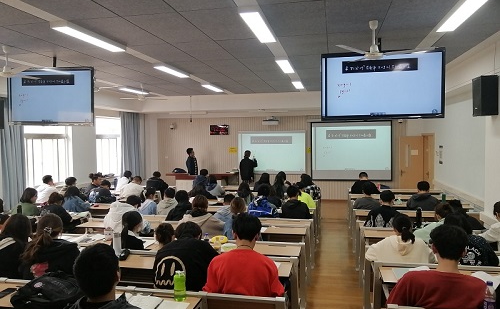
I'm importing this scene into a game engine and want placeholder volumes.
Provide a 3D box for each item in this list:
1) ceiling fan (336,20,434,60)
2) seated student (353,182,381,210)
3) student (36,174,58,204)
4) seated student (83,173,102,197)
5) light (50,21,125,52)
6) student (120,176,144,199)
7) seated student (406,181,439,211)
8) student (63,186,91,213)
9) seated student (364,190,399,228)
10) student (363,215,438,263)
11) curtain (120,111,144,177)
[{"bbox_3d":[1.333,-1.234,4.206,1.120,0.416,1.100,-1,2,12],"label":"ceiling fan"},{"bbox_3d":[2.203,1.124,7.417,0.540,1.256,0.740,0,3,12],"label":"seated student"},{"bbox_3d":[-4.404,1.145,8.824,0.540,1.307,0.740,0,3,17],"label":"student"},{"bbox_3d":[-3.736,1.115,9.632,0.500,1.275,0.740,1,3,32],"label":"seated student"},{"bbox_3d":[-1.939,-1.433,4.826,0.190,0.080,1.200,0,2,12],"label":"light"},{"bbox_3d":[-2.740,1.118,9.213,0.500,1.200,0.700,0,2,17],"label":"student"},{"bbox_3d":[3.096,1.128,6.958,0.510,1.270,0.680,0,2,12],"label":"seated student"},{"bbox_3d":[-3.368,1.234,7.659,0.520,1.251,0.740,-1,2,12],"label":"student"},{"bbox_3d":[1.855,1.125,5.402,0.500,1.240,0.680,0,2,12],"label":"seated student"},{"bbox_3d":[1.457,1.162,3.852,0.620,1.170,0.800,-1,2,12],"label":"student"},{"bbox_3d":[-3.913,0.006,12.972,0.200,2.750,1.250,0,2,12],"label":"curtain"}]

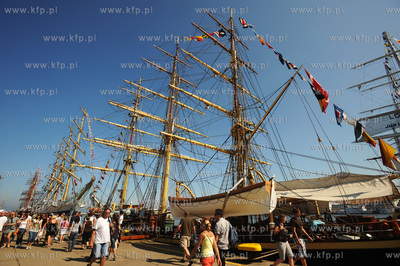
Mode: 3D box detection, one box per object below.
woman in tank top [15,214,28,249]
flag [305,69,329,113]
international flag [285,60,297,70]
[{"bbox_3d":[-9.625,5.298,10.246,0.520,1.610,0.400,15,-27,-32],"label":"woman in tank top"},{"bbox_3d":[7.263,-2.650,11.764,1.200,2.800,0.500,-19,-29,38],"label":"flag"},{"bbox_3d":[6.444,-4.806,13.436,0.750,0.700,0.300,-19,-29,38],"label":"international flag"}]

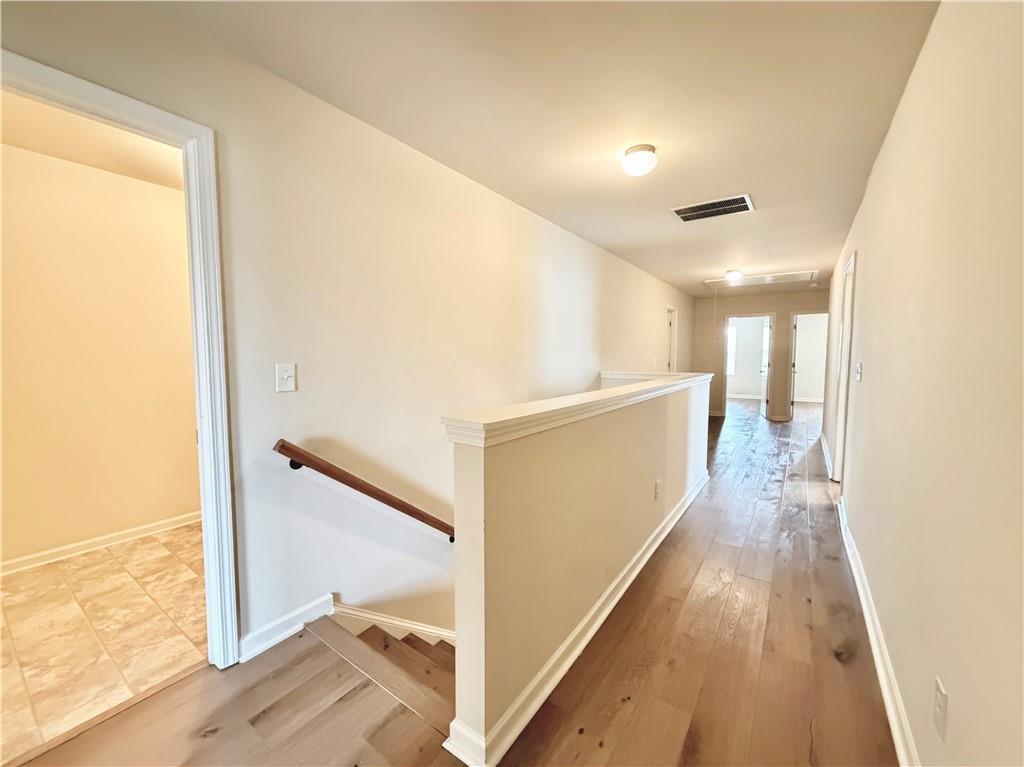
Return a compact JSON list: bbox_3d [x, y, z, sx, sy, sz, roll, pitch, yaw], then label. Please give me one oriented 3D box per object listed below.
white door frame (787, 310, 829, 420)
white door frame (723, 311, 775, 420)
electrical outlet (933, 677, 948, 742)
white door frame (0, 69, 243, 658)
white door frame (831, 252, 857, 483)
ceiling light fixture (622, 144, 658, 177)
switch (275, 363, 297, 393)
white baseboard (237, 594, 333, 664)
[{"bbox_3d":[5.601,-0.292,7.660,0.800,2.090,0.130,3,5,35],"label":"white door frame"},{"bbox_3d":[4.715,-0.338,8.279,0.836,2.090,0.130,3,5,35],"label":"white door frame"},{"bbox_3d":[1.081,0.819,1.041,0.011,0.119,0.082,3,5,35],"label":"electrical outlet"},{"bbox_3d":[-1.434,0.122,1.323,0.129,2.120,0.890,3,5,35],"label":"white door frame"},{"bbox_3d":[3.075,-0.023,3.783,0.110,2.085,0.900,3,5,35],"label":"white door frame"},{"bbox_3d":[0.714,-1.252,2.321,0.195,0.125,0.195,3,5,35],"label":"ceiling light fixture"},{"bbox_3d":[-1.000,-0.023,1.837,0.014,0.129,0.086,3,5,35],"label":"switch"},{"bbox_3d":[-1.016,1.099,1.897,0.020,0.092,0.419,3,5,35],"label":"white baseboard"}]

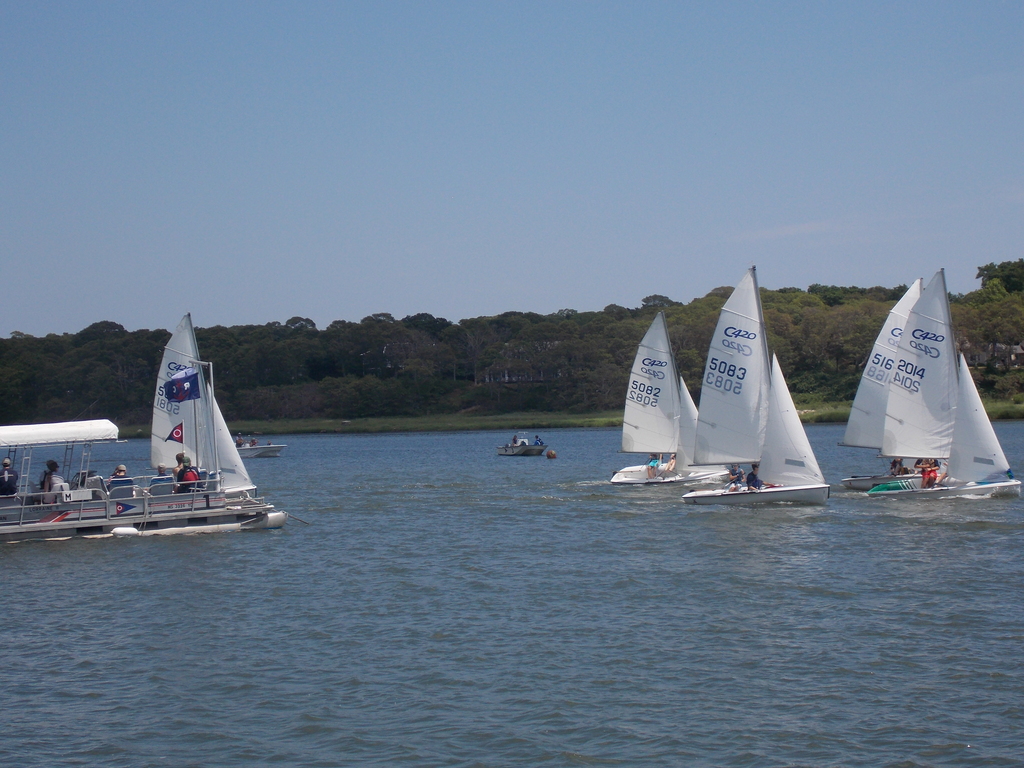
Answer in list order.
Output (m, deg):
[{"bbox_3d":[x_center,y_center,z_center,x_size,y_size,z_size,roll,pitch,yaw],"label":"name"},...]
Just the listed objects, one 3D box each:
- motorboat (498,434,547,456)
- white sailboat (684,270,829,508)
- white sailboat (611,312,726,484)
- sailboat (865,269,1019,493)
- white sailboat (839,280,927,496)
[{"bbox_3d":[0.834,4.256,159.950,4.400,1.570,1.840,-2,-1,44],"label":"motorboat"},{"bbox_3d":[6.231,0.151,60.336,4.300,6.400,1.820,-2,5,30],"label":"white sailboat"},{"bbox_3d":[5.217,0.569,79.064,4.300,6.400,1.820,-1,14,25],"label":"white sailboat"},{"bbox_3d":[11.337,0.116,61.275,4.300,6.400,1.820,-1,8,33],"label":"sailboat"},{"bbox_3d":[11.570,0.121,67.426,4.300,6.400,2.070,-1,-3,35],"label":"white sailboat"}]

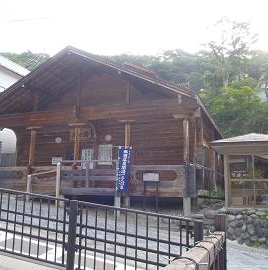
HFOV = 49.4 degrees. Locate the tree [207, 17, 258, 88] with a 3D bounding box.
[{"bbox_3d":[12.411,-10.520,37.247,6.500,10.010,6.200,-3,-11,19],"label":"tree"}]

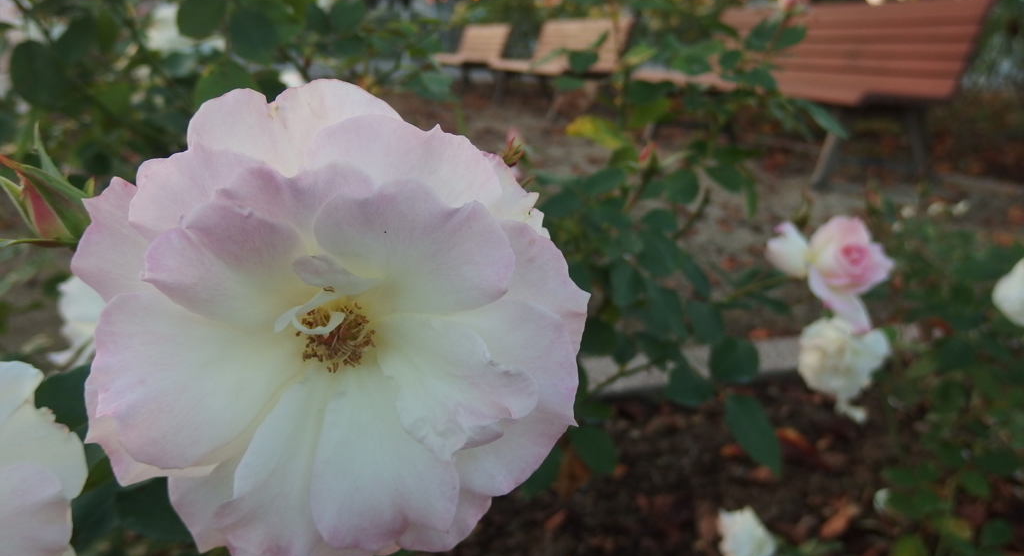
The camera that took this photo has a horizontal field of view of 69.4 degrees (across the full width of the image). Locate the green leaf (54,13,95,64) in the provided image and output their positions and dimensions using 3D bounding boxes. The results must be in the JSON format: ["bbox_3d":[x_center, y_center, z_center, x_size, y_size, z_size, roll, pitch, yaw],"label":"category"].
[{"bbox_3d":[-0.283,-0.155,0.480,0.027,0.033,0.014,-11,21,-27],"label":"green leaf"}]

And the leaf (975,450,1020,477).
[{"bbox_3d":[0.591,0.226,0.900,0.056,0.034,0.030,12,22,35],"label":"leaf"}]

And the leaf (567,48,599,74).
[{"bbox_3d":[0.062,-0.188,0.640,0.025,0.019,0.018,2,18,5],"label":"leaf"}]

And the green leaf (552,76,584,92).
[{"bbox_3d":[0.049,-0.169,0.640,0.027,0.012,0.024,1,18,4],"label":"green leaf"}]

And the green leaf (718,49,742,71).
[{"bbox_3d":[0.145,-0.144,0.490,0.016,0.015,0.010,4,19,15],"label":"green leaf"}]

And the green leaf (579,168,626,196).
[{"bbox_3d":[0.067,-0.072,0.550,0.034,0.015,0.026,2,18,7],"label":"green leaf"}]

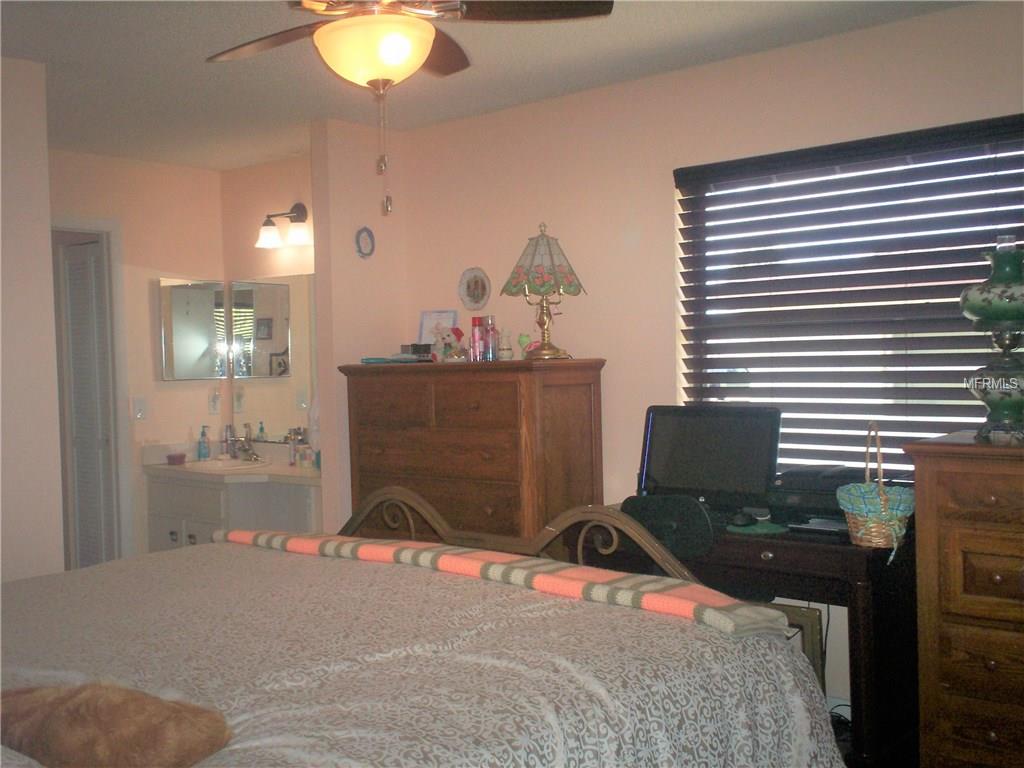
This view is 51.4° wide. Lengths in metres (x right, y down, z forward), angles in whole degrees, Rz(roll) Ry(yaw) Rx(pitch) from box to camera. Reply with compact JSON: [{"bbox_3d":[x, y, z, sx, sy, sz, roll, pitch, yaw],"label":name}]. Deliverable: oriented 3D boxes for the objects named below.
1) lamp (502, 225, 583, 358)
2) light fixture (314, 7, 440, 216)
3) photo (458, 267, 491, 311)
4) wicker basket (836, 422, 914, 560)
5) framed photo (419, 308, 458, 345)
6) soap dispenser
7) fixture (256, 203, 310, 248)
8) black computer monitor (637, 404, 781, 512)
[{"bbox_3d":[0.133,-0.375,4.369,0.345,0.572,0.345,0,2,41],"label":"lamp"},{"bbox_3d":[-0.321,-0.642,2.599,0.302,0.467,0.302,-2,2,0],"label":"light fixture"},{"bbox_3d":[-0.169,-0.438,4.918,0.197,0.205,0.024,0,2,41],"label":"photo"},{"bbox_3d":[1.067,0.284,3.127,0.225,0.366,0.225,-1,2,5],"label":"wicker basket"},{"bbox_3d":[-0.340,-0.223,4.886,0.205,0.250,0.030,-1,-12,32],"label":"framed photo"},{"bbox_3d":[-1.716,0.330,5.939,0.058,0.192,0.060,-2,2,0],"label":"soap dispenser"},{"bbox_3d":[-1.199,-0.853,5.658,0.410,0.240,0.185,0,2,41],"label":"fixture"},{"bbox_3d":[0.720,0.259,3.873,0.540,0.360,0.080,0,-17,41],"label":"black computer monitor"}]

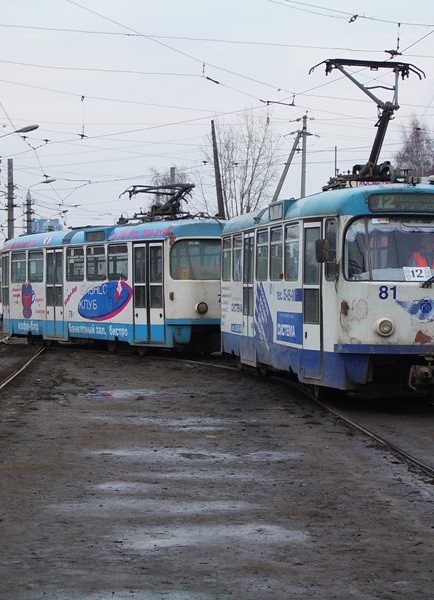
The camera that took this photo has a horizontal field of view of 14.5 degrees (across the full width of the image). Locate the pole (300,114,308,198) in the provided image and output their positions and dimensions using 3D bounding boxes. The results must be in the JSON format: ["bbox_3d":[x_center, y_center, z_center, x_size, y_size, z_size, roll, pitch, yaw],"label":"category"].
[{"bbox_3d":[3.826,-3.644,76.000,0.300,9.110,0.300,1,0,0],"label":"pole"}]

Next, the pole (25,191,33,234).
[{"bbox_3d":[-13.485,-3.721,123.000,0.420,8.310,0.420,0,0,-4],"label":"pole"}]

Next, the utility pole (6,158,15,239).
[{"bbox_3d":[-11.804,-3.701,98.000,0.430,8.760,0.430,0,0,-4],"label":"utility pole"}]

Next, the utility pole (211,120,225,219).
[{"bbox_3d":[0.212,-2.889,66.000,0.280,8.110,0.280,-5,0,0],"label":"utility pole"}]

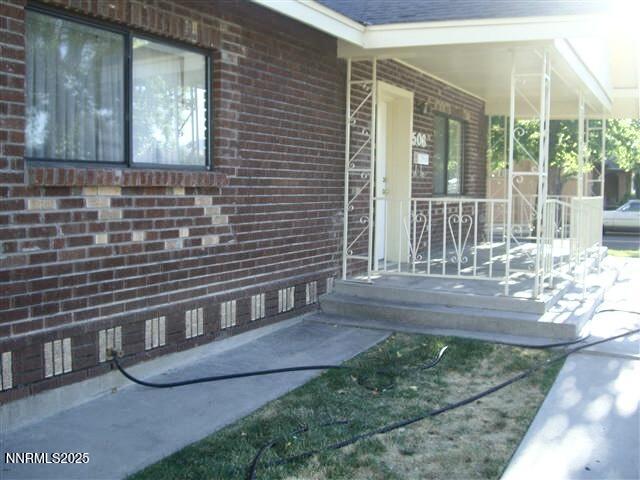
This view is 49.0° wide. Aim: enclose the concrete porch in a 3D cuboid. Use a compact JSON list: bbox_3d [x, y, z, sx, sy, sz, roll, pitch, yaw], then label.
[{"bbox_3d":[2.297,0.482,8.741,2.414,0.279,5.184,3,5,28],"label":"concrete porch"}]

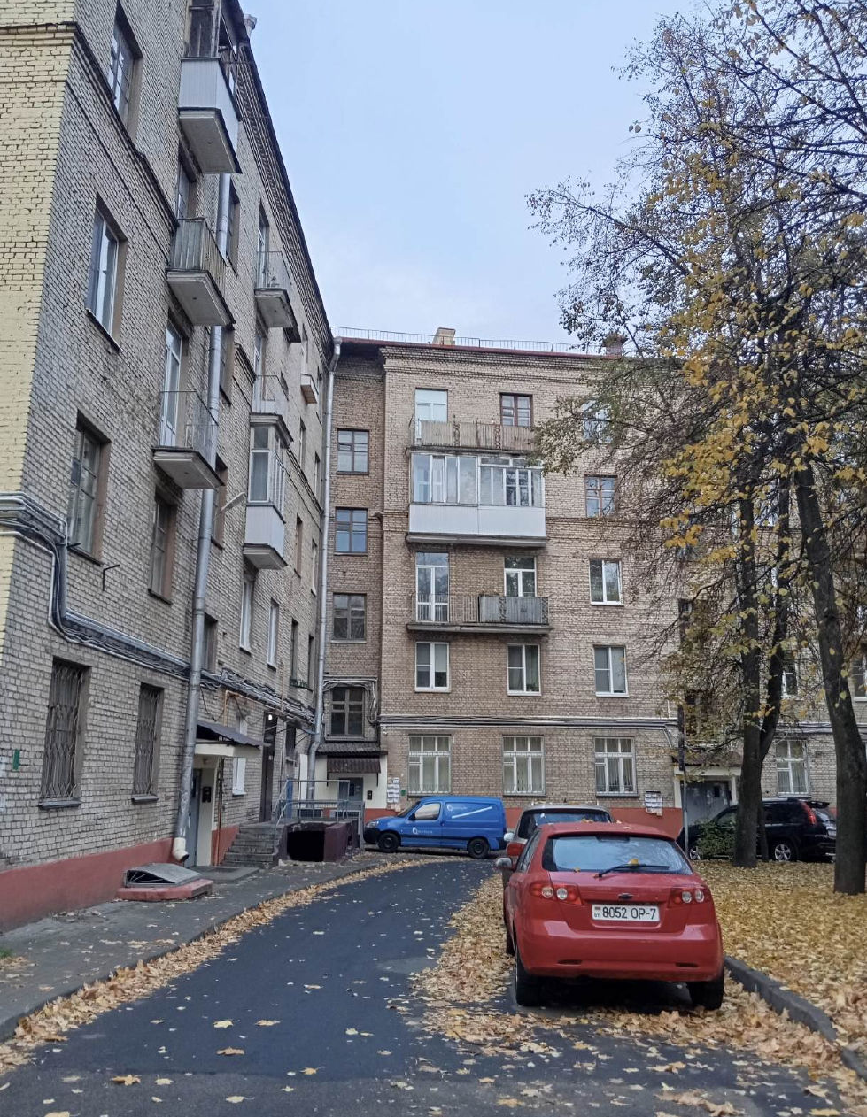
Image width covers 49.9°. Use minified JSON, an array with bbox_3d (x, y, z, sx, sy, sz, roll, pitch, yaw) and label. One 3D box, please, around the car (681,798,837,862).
[{"bbox_3d":[8.942,7.582,25.687,1.820,1.730,4.630,13,-22,-40],"label":"car"}]

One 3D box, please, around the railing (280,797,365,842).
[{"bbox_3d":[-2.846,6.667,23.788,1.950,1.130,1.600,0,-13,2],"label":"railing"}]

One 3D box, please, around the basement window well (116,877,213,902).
[{"bbox_3d":[-4.091,5.036,14.236,1.080,0.220,1.200,0,-13,2],"label":"basement window well"}]

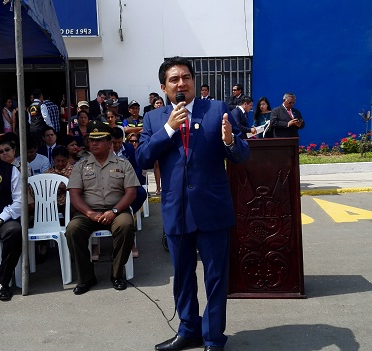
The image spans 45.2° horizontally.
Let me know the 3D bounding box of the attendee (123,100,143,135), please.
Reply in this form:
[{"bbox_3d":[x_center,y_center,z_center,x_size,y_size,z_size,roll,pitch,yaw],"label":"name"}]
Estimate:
[{"bbox_3d":[-0.851,-0.362,7.306,0.520,1.700,0.360,-2,7,-7],"label":"attendee"}]

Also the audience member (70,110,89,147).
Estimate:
[{"bbox_3d":[-1.458,-0.202,6.330,0.430,1.470,0.280,-3,8,-10],"label":"audience member"}]

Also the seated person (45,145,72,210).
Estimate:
[{"bbox_3d":[-1.331,0.244,4.739,0.480,1.130,0.740,-2,7,-9],"label":"seated person"}]

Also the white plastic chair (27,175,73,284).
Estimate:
[{"bbox_3d":[-1.216,0.457,3.878,0.490,0.840,0.530,-3,8,-10],"label":"white plastic chair"}]

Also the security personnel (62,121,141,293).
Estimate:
[{"bbox_3d":[-0.726,0.217,3.881,0.600,1.360,0.780,-3,7,-10],"label":"security personnel"}]

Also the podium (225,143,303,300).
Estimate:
[{"bbox_3d":[0.587,0.313,3.494,0.650,1.200,0.420,-1,7,3],"label":"podium"}]

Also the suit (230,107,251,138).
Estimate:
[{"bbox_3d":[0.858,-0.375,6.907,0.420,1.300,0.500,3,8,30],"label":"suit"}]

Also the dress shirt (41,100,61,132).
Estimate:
[{"bbox_3d":[-2.644,-1.153,8.717,0.480,0.720,0.300,-2,7,-9],"label":"dress shirt"}]

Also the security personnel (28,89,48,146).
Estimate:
[{"bbox_3d":[-2.794,-0.756,8.462,0.550,1.740,0.400,1,7,17],"label":"security personnel"}]

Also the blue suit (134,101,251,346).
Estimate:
[{"bbox_3d":[0.040,0.280,2.665,0.620,1.440,0.400,0,8,10],"label":"blue suit"}]

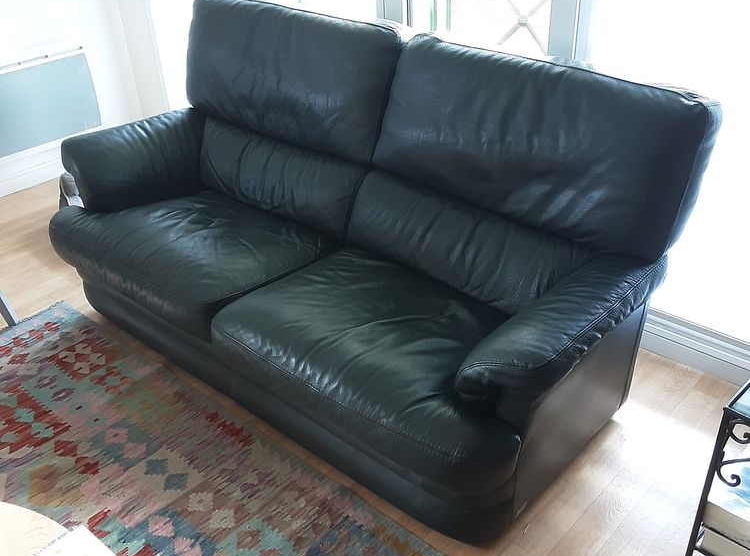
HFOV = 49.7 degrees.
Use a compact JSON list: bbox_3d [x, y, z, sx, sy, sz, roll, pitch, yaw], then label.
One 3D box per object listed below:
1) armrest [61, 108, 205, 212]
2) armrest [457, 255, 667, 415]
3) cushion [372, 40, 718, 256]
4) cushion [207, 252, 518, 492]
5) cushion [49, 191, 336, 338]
[{"bbox_3d":[-0.789,-0.468,2.968,0.202,0.227,0.706,24,42,35],"label":"armrest"},{"bbox_3d":[0.474,0.108,1.995,0.198,0.218,0.706,24,42,35],"label":"armrest"},{"bbox_3d":[0.422,-0.394,2.266,0.941,0.415,0.218,24,26,35],"label":"cushion"},{"bbox_3d":[0.044,0.183,2.175,0.899,0.205,0.529,24,42,35],"label":"cushion"},{"bbox_3d":[-0.628,-0.120,2.692,0.907,0.205,0.529,24,42,35],"label":"cushion"}]

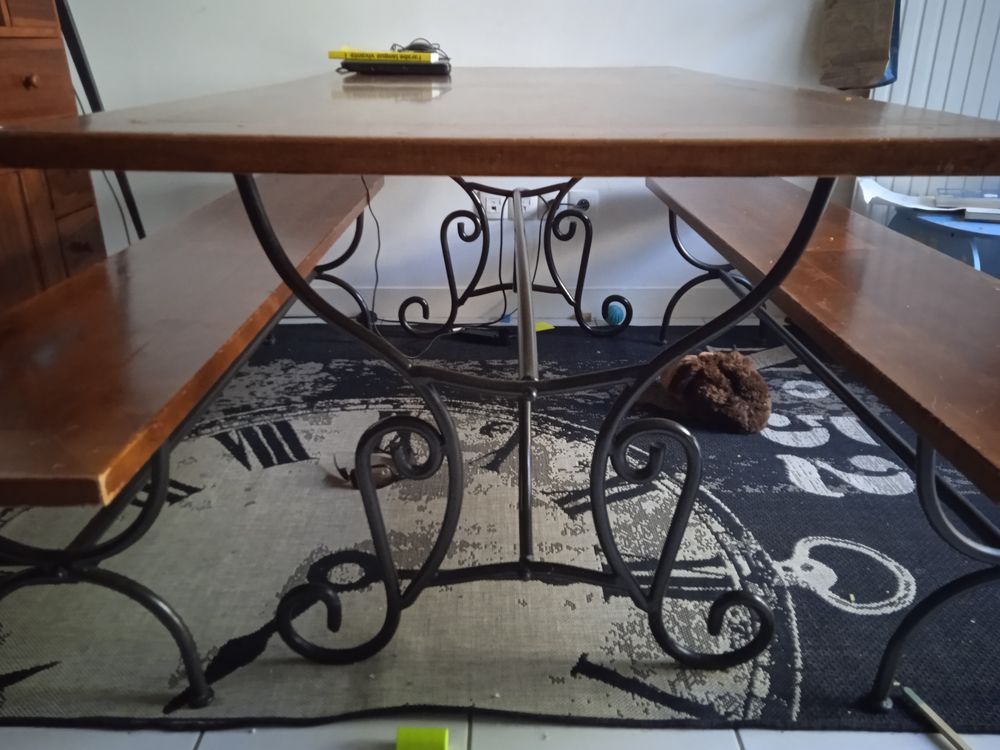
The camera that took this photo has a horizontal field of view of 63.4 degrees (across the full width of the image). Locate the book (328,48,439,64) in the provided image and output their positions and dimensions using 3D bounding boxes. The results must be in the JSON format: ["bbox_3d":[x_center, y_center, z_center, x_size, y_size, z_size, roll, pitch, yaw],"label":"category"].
[{"bbox_3d":[-0.269,-0.751,1.907,0.234,0.018,0.170,2,22,0],"label":"book"}]

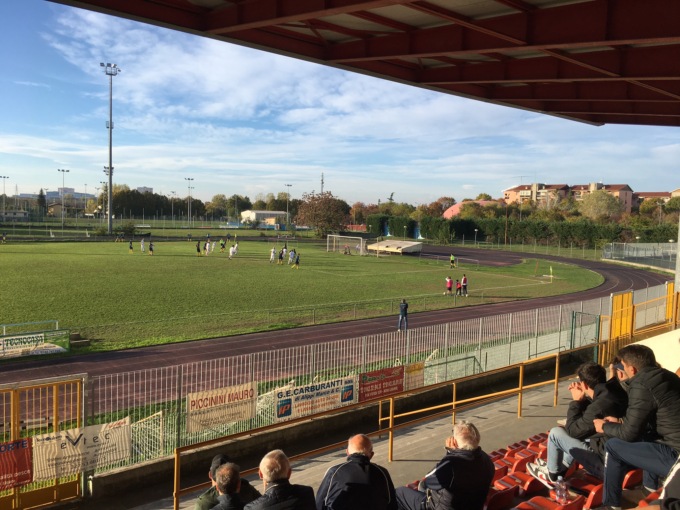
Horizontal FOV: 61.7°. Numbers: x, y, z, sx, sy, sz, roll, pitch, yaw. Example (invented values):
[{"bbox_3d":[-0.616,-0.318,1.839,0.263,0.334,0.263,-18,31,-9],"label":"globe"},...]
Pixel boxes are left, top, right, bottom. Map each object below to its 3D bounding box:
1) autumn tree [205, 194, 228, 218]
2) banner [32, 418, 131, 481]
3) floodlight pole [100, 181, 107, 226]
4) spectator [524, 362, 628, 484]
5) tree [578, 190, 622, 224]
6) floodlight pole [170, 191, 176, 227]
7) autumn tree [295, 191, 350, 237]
[{"bbox_3d":[-45.941,-17.950,212.280,8.512,9.137,8.064,2,5,0],"label":"autumn tree"},{"bbox_3d":[-5.872,4.424,13.089,2.094,1.020,0.040,-2,7,-38],"label":"banner"},{"bbox_3d":[-61.992,-13.825,149.640,1.700,10.888,0.600,-2,7,-38],"label":"floodlight pole"},{"bbox_3d":[1.993,1.433,4.737,0.580,1.100,0.850,-2,7,-42],"label":"spectator"},{"bbox_3d":[73.403,-11.175,159.381,11.986,13.667,11.121,2,5,0],"label":"tree"},{"bbox_3d":[-45.981,-13.058,157.254,1.400,9.167,0.600,-2,7,-38],"label":"floodlight pole"},{"bbox_3d":[-3.578,-8.663,121.806,11.655,9.776,11.055,2,5,0],"label":"autumn tree"}]

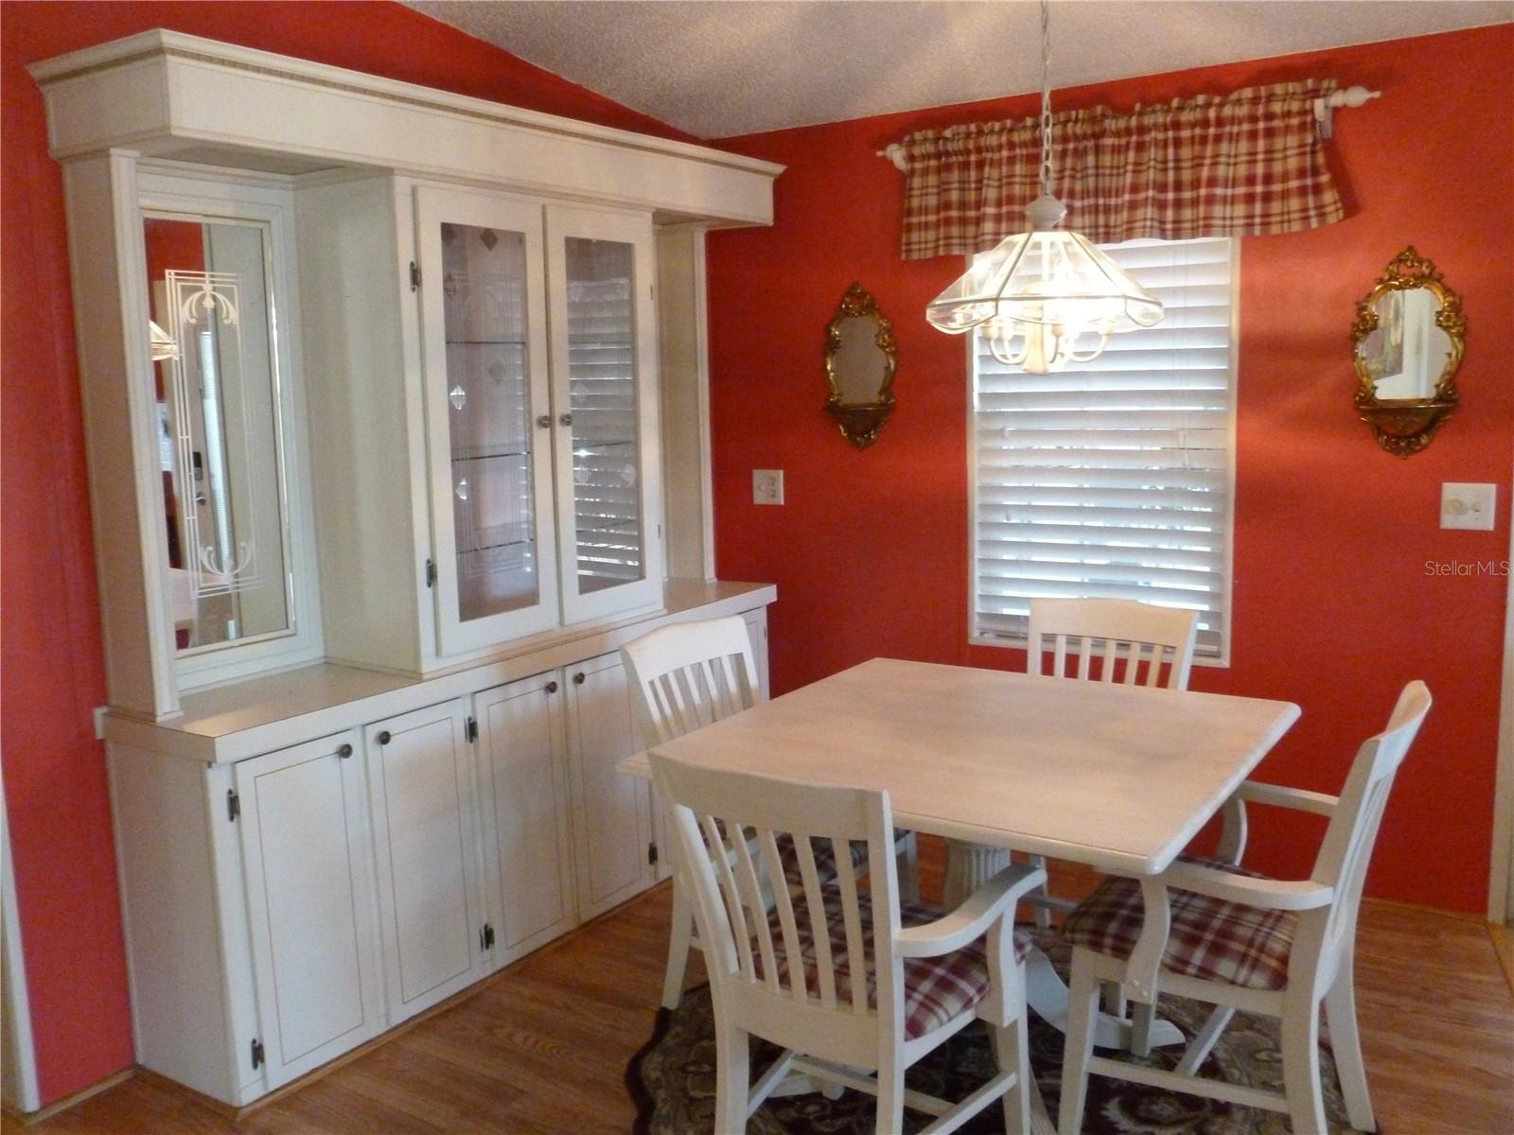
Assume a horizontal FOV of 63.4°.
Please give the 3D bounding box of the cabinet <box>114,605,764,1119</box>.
[{"bbox_3d":[-0.682,0.615,3.457,0.383,0.761,2.042,4,10,34],"label":"cabinet"}]

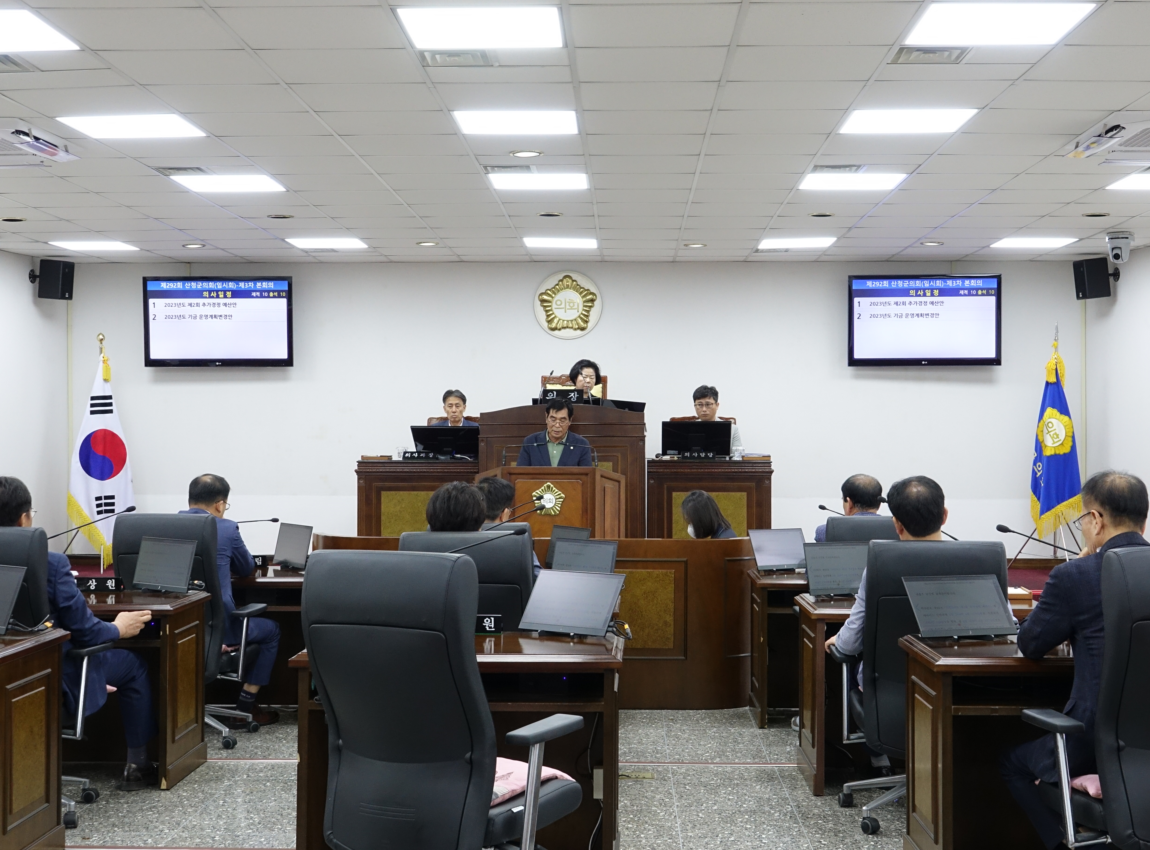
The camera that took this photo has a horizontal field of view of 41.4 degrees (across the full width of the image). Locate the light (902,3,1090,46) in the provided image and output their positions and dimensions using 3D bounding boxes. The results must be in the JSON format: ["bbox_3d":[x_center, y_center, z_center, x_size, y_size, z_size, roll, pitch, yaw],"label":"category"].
[{"bbox_3d":[1.526,-1.460,5.507,0.600,0.060,0.590,0,0,2],"label":"light"}]

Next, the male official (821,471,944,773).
[{"bbox_3d":[1.225,0.820,5.840,0.600,1.280,0.920,0,0,-4],"label":"male official"}]

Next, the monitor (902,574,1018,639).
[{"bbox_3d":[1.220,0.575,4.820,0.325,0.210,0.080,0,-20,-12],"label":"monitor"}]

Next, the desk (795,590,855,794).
[{"bbox_3d":[1.543,1.158,6.581,1.110,0.765,0.610,0,0,2],"label":"desk"}]

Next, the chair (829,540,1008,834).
[{"bbox_3d":[1.280,0.930,5.630,0.650,1.070,0.660,0,0,-4],"label":"chair"}]

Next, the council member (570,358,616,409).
[{"bbox_3d":[0.085,0.120,11.300,0.500,1.240,0.700,0,0,2],"label":"council member"}]

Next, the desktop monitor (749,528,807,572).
[{"bbox_3d":[1.098,0.666,8.170,0.350,0.234,0.110,0,-12,-27],"label":"desktop monitor"}]

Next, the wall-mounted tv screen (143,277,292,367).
[{"bbox_3d":[-3.088,-0.891,13.200,1.295,0.785,0.080,0,5,2],"label":"wall-mounted tv screen"}]

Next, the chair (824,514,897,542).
[{"bbox_3d":[1.380,0.967,7.200,0.670,1.085,0.680,0,0,-3],"label":"chair"}]

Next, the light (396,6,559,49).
[{"bbox_3d":[-0.334,-1.469,5.571,0.600,0.050,0.600,0,0,2],"label":"light"}]

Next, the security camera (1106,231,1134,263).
[{"bbox_3d":[4.066,-1.312,11.352,0.190,0.240,0.190,0,0,33],"label":"security camera"}]

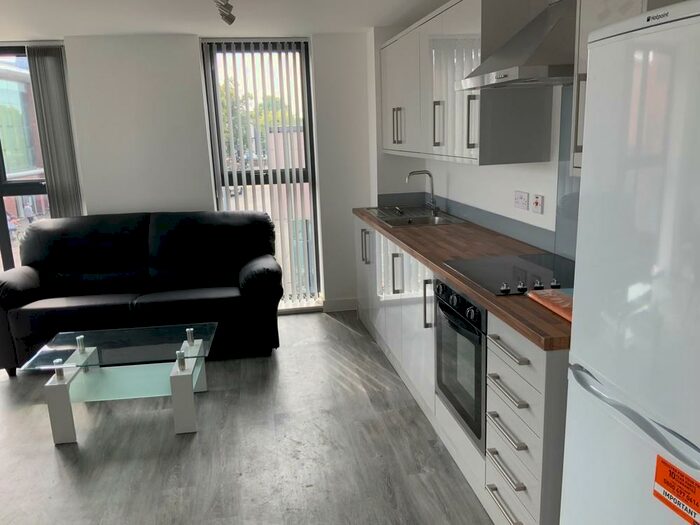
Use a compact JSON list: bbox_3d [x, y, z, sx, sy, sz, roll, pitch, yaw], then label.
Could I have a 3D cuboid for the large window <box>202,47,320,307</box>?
[{"bbox_3d":[-0.689,-0.673,4.806,0.820,2.150,0.090,-4,13,-10],"label":"large window"}]

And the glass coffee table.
[{"bbox_3d":[-1.197,0.650,3.240,0.905,0.435,0.555,-3,13,-6],"label":"glass coffee table"}]

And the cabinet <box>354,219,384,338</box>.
[{"bbox_3d":[0.423,0.060,4.296,0.580,0.715,0.970,-4,13,-10],"label":"cabinet"}]

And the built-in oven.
[{"bbox_3d":[0.719,0.383,2.525,0.560,0.595,0.600,-4,13,-10],"label":"built-in oven"}]

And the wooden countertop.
[{"bbox_3d":[0.591,-0.106,3.267,0.600,0.043,3.110,-4,13,-10],"label":"wooden countertop"}]

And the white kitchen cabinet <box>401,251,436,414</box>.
[{"bbox_3d":[0.638,0.311,3.132,0.580,0.715,0.600,-4,13,-10],"label":"white kitchen cabinet"}]

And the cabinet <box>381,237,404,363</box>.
[{"bbox_3d":[0.549,0.206,3.618,0.580,0.715,0.430,-4,13,-10],"label":"cabinet"}]

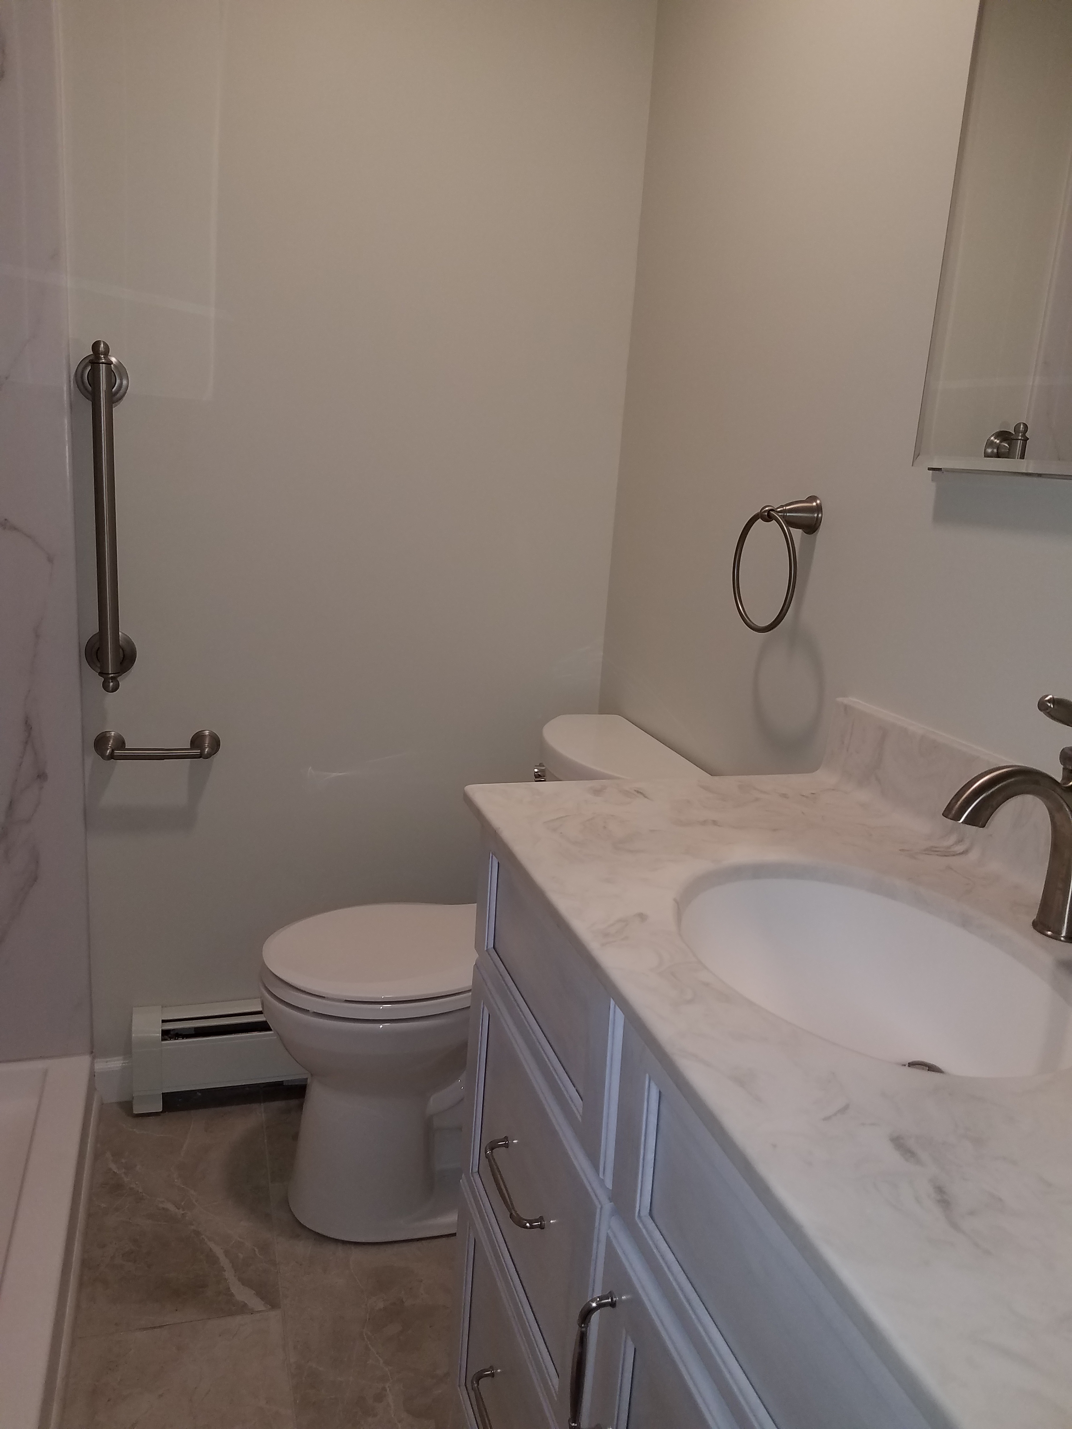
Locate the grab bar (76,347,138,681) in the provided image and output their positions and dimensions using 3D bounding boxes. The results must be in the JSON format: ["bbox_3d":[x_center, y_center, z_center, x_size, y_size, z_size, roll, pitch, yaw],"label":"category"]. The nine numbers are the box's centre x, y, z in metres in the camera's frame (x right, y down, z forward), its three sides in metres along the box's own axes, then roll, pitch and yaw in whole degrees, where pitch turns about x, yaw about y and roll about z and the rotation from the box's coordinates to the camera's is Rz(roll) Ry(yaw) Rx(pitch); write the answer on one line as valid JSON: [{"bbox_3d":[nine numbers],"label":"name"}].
[{"bbox_3d":[-0.717,-0.320,1.786,0.081,0.571,0.076,0,14,-18],"label":"grab bar"}]

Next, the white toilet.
[{"bbox_3d":[-0.123,0.440,1.837,0.685,0.784,0.440,0,14,-18],"label":"white toilet"}]

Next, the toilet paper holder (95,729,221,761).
[{"bbox_3d":[-0.669,0.061,1.902,0.213,0.053,0.073,0,14,-18],"label":"toilet paper holder"}]

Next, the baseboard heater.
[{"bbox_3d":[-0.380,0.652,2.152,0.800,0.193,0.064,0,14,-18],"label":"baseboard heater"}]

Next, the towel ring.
[{"bbox_3d":[0.329,-0.200,1.429,0.084,0.181,0.166,0,14,-18],"label":"towel ring"}]

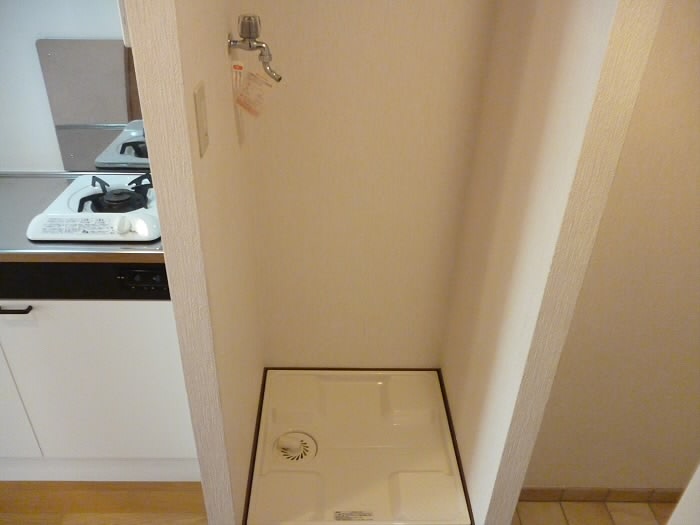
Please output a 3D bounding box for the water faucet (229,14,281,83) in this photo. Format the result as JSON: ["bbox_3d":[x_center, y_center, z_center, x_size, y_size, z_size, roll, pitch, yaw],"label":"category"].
[{"bbox_3d":[-0.214,-0.489,1.300,0.118,0.147,0.052,1,32,-2],"label":"water faucet"}]

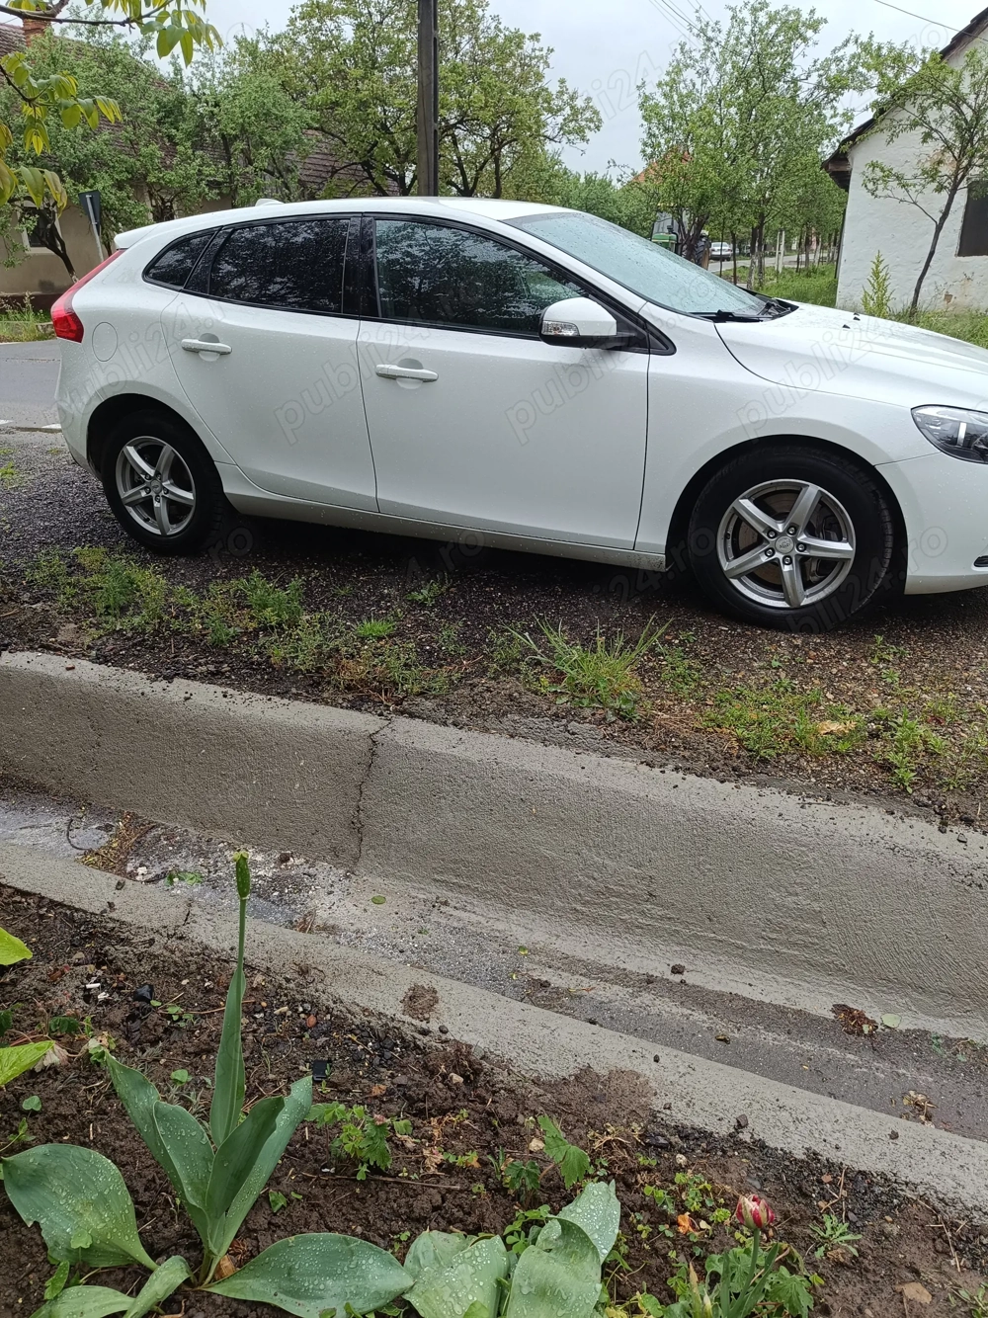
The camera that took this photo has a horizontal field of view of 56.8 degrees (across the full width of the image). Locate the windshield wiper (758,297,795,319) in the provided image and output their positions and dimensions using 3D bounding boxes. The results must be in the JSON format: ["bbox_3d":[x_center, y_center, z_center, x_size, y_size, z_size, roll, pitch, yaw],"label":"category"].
[{"bbox_3d":[1.164,-1.453,3.774,0.100,0.070,0.680,7,24,18],"label":"windshield wiper"}]

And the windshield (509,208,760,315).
[{"bbox_3d":[0.672,-1.563,3.630,0.940,0.140,1.400,31,32,10],"label":"windshield"}]

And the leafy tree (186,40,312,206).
[{"bbox_3d":[-5.747,-11.506,22.169,3.100,5.700,3.000,-7,25,-11],"label":"leafy tree"}]

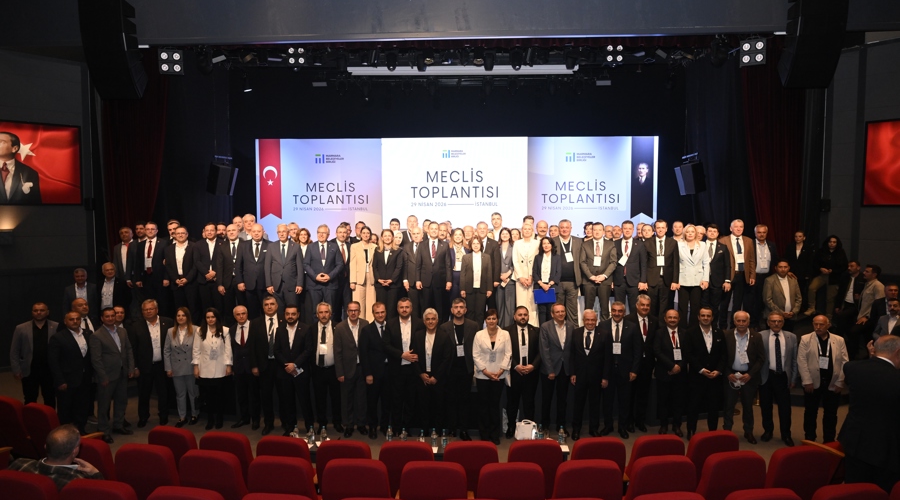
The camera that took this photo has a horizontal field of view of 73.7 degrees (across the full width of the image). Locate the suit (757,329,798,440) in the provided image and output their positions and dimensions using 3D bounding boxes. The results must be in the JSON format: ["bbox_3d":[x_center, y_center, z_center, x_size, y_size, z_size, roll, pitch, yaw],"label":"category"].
[{"bbox_3d":[4.285,1.732,7.823,0.530,1.458,0.340,2,4,23],"label":"suit"}]

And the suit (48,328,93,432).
[{"bbox_3d":[-5.060,1.743,8.000,0.370,1.428,0.580,2,4,33],"label":"suit"}]

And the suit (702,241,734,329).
[{"bbox_3d":[4.544,0.537,10.217,0.570,1.433,0.330,1,4,20],"label":"suit"}]

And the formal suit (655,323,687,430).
[{"bbox_3d":[2.885,1.657,7.780,0.480,1.384,0.330,0,4,6],"label":"formal suit"}]

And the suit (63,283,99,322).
[{"bbox_3d":[-5.974,1.229,9.700,0.550,1.420,0.330,-2,4,-28],"label":"suit"}]

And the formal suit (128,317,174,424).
[{"bbox_3d":[-4.131,1.675,8.287,0.580,1.526,0.360,-1,4,-22],"label":"formal suit"}]

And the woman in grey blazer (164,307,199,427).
[{"bbox_3d":[-3.720,1.613,8.263,0.480,1.668,0.330,-1,4,-14],"label":"woman in grey blazer"}]

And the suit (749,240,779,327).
[{"bbox_3d":[5.032,0.564,9.600,0.520,1.456,0.320,2,4,24],"label":"suit"}]

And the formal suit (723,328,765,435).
[{"bbox_3d":[3.865,1.737,7.891,0.550,1.438,0.340,2,4,22],"label":"formal suit"}]

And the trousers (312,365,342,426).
[{"bbox_3d":[-1.643,1.960,8.020,0.410,0.870,0.310,-1,3,-9],"label":"trousers"}]

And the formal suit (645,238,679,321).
[{"bbox_3d":[3.445,0.545,9.705,0.560,1.528,0.320,1,4,15],"label":"formal suit"}]

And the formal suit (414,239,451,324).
[{"bbox_3d":[-0.270,0.552,9.755,0.580,1.528,0.330,0,3,-1],"label":"formal suit"}]

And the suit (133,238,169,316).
[{"bbox_3d":[-4.717,0.528,9.450,0.550,1.488,0.330,-2,4,-24],"label":"suit"}]

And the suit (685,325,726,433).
[{"bbox_3d":[3.292,1.656,7.700,0.540,1.402,0.340,1,4,12],"label":"suit"}]

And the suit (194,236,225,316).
[{"bbox_3d":[-3.617,0.549,9.100,0.540,1.449,0.330,-1,4,-10],"label":"suit"}]

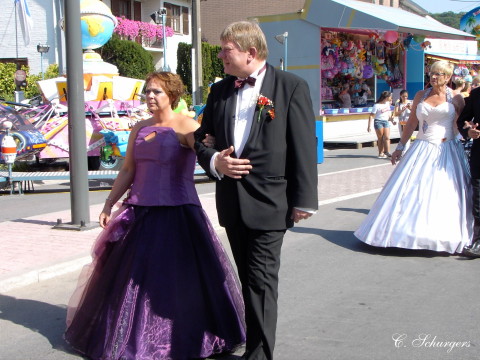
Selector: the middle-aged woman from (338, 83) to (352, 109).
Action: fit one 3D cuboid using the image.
[{"bbox_3d":[2.776,-1.745,22.518,0.360,1.560,0.450,-4,7,-30],"label":"middle-aged woman"}]

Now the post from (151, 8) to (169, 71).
[{"bbox_3d":[-1.087,-1.107,12.063,0.250,2.559,0.270,5,8,41],"label":"post"}]

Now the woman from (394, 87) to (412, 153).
[{"bbox_3d":[3.458,-1.198,18.127,0.450,1.392,0.340,-2,6,-9],"label":"woman"}]

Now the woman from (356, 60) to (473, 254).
[{"bbox_3d":[1.598,-0.242,7.830,1.080,1.678,1.000,2,7,22],"label":"woman"}]

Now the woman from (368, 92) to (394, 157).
[{"bbox_3d":[2.951,-1.169,17.927,0.550,1.389,0.360,-2,6,-12],"label":"woman"}]

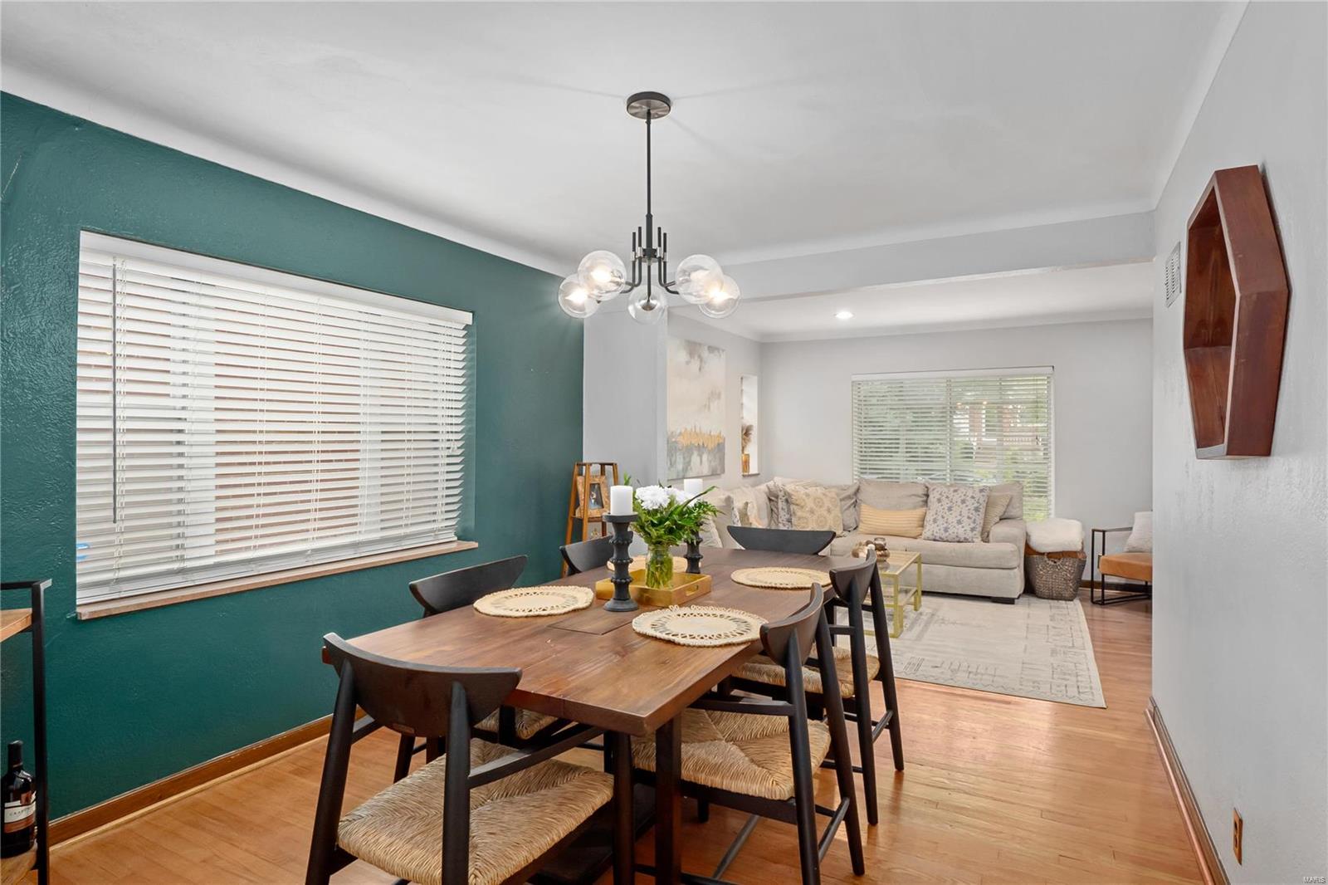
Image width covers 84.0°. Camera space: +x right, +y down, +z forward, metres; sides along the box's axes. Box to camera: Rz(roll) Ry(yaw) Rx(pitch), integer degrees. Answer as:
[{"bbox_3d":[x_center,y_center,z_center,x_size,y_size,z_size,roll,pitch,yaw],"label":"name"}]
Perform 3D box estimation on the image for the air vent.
[{"bbox_3d":[2.012,-0.654,2.924,0.018,0.197,0.390,0,1,28],"label":"air vent"}]

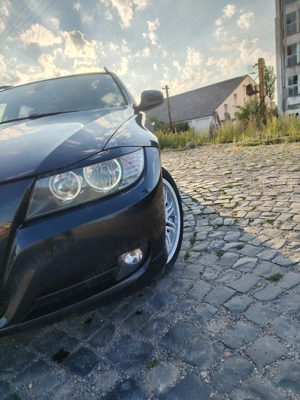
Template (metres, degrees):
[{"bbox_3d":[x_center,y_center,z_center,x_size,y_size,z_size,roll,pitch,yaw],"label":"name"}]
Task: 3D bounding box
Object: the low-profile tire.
[{"bbox_3d":[-0.004,0.126,1.631,0.225,0.635,0.635,-1,17,26],"label":"low-profile tire"}]

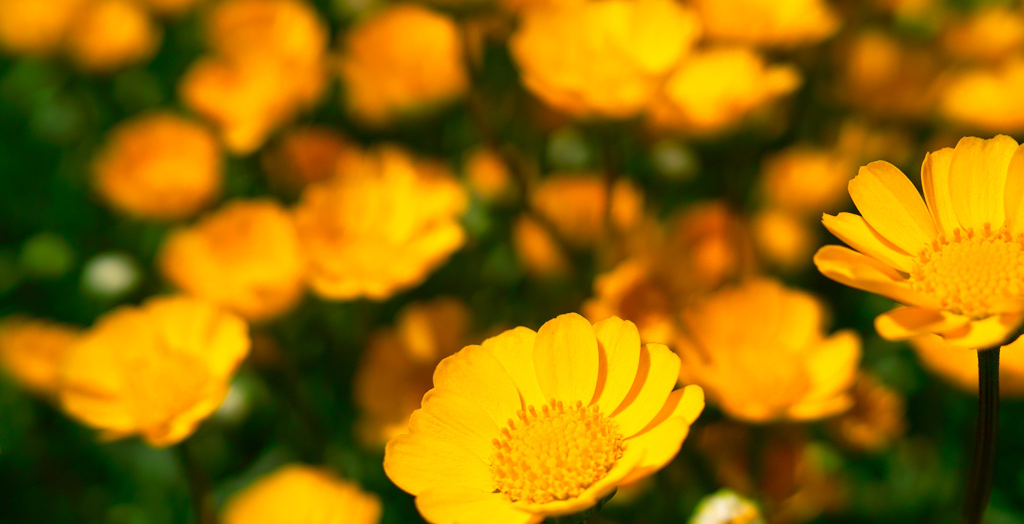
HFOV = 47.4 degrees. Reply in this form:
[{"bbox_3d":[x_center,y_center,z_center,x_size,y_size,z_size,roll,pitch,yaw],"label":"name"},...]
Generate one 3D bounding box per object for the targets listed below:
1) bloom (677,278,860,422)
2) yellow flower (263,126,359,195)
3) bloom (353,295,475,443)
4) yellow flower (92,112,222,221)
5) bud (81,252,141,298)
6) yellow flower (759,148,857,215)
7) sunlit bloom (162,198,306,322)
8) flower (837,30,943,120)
[{"bbox_3d":[0.062,0.021,0.280,0.043,0.021,0.043,7,34,0],"label":"bloom"},{"bbox_3d":[-0.079,-0.038,0.460,0.041,0.020,0.041,0,26,0],"label":"yellow flower"},{"bbox_3d":[-0.033,0.041,0.420,0.048,0.021,0.048,-9,49,0],"label":"bloom"},{"bbox_3d":[-0.140,-0.036,0.460,0.049,0.021,0.049,8,41,0],"label":"yellow flower"},{"bbox_3d":[-0.131,0.004,0.380,0.016,0.014,0.016,0,26,0],"label":"bud"},{"bbox_3d":[0.124,-0.034,0.490,0.040,0.019,0.040,0,28,0],"label":"yellow flower"},{"bbox_3d":[-0.097,0.002,0.405,0.049,0.020,0.049,9,43,0],"label":"sunlit bloom"},{"bbox_3d":[0.149,-0.074,0.460,0.041,0.022,0.041,0,28,0],"label":"flower"}]

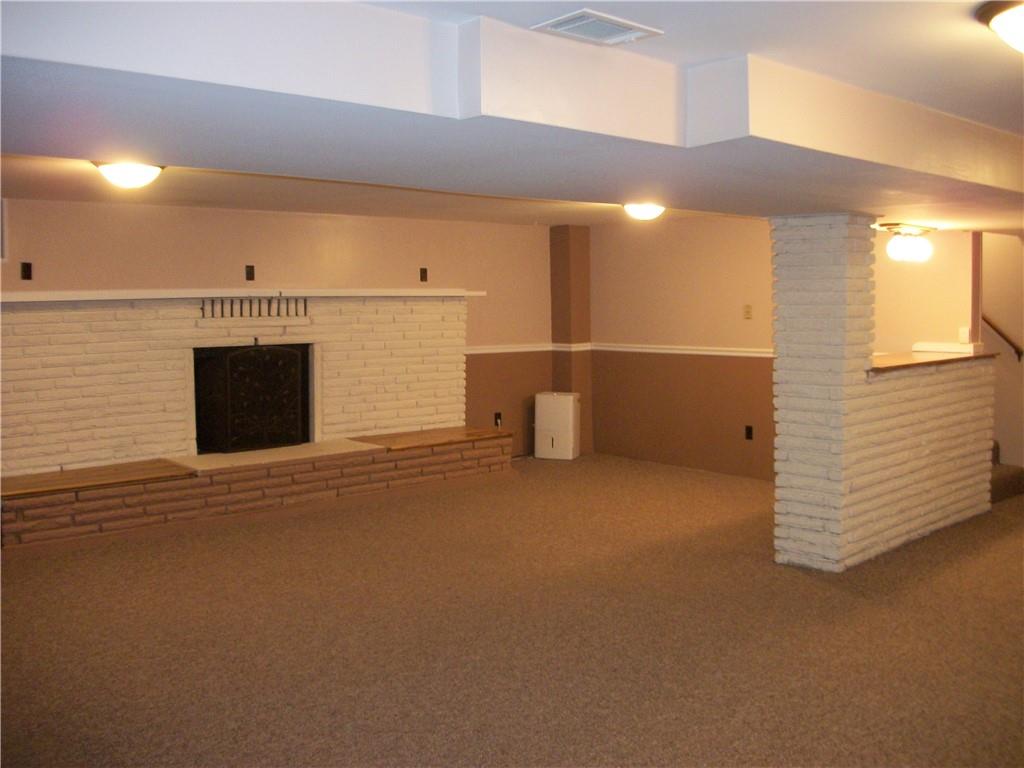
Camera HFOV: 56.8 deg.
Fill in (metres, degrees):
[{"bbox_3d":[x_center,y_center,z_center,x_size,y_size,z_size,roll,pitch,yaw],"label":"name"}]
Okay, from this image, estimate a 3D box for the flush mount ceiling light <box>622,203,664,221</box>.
[{"bbox_3d":[0.938,-1.227,6.728,0.350,0.130,0.350,-1,5,0],"label":"flush mount ceiling light"}]

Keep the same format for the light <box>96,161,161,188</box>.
[{"bbox_3d":[-1.767,-0.969,4.379,0.350,0.130,0.350,-5,6,-41],"label":"light"}]

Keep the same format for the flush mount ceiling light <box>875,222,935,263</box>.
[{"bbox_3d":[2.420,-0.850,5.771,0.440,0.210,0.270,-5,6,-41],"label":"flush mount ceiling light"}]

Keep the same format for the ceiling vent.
[{"bbox_3d":[0.222,-0.903,2.414,0.305,0.025,0.200,-5,6,-41],"label":"ceiling vent"}]

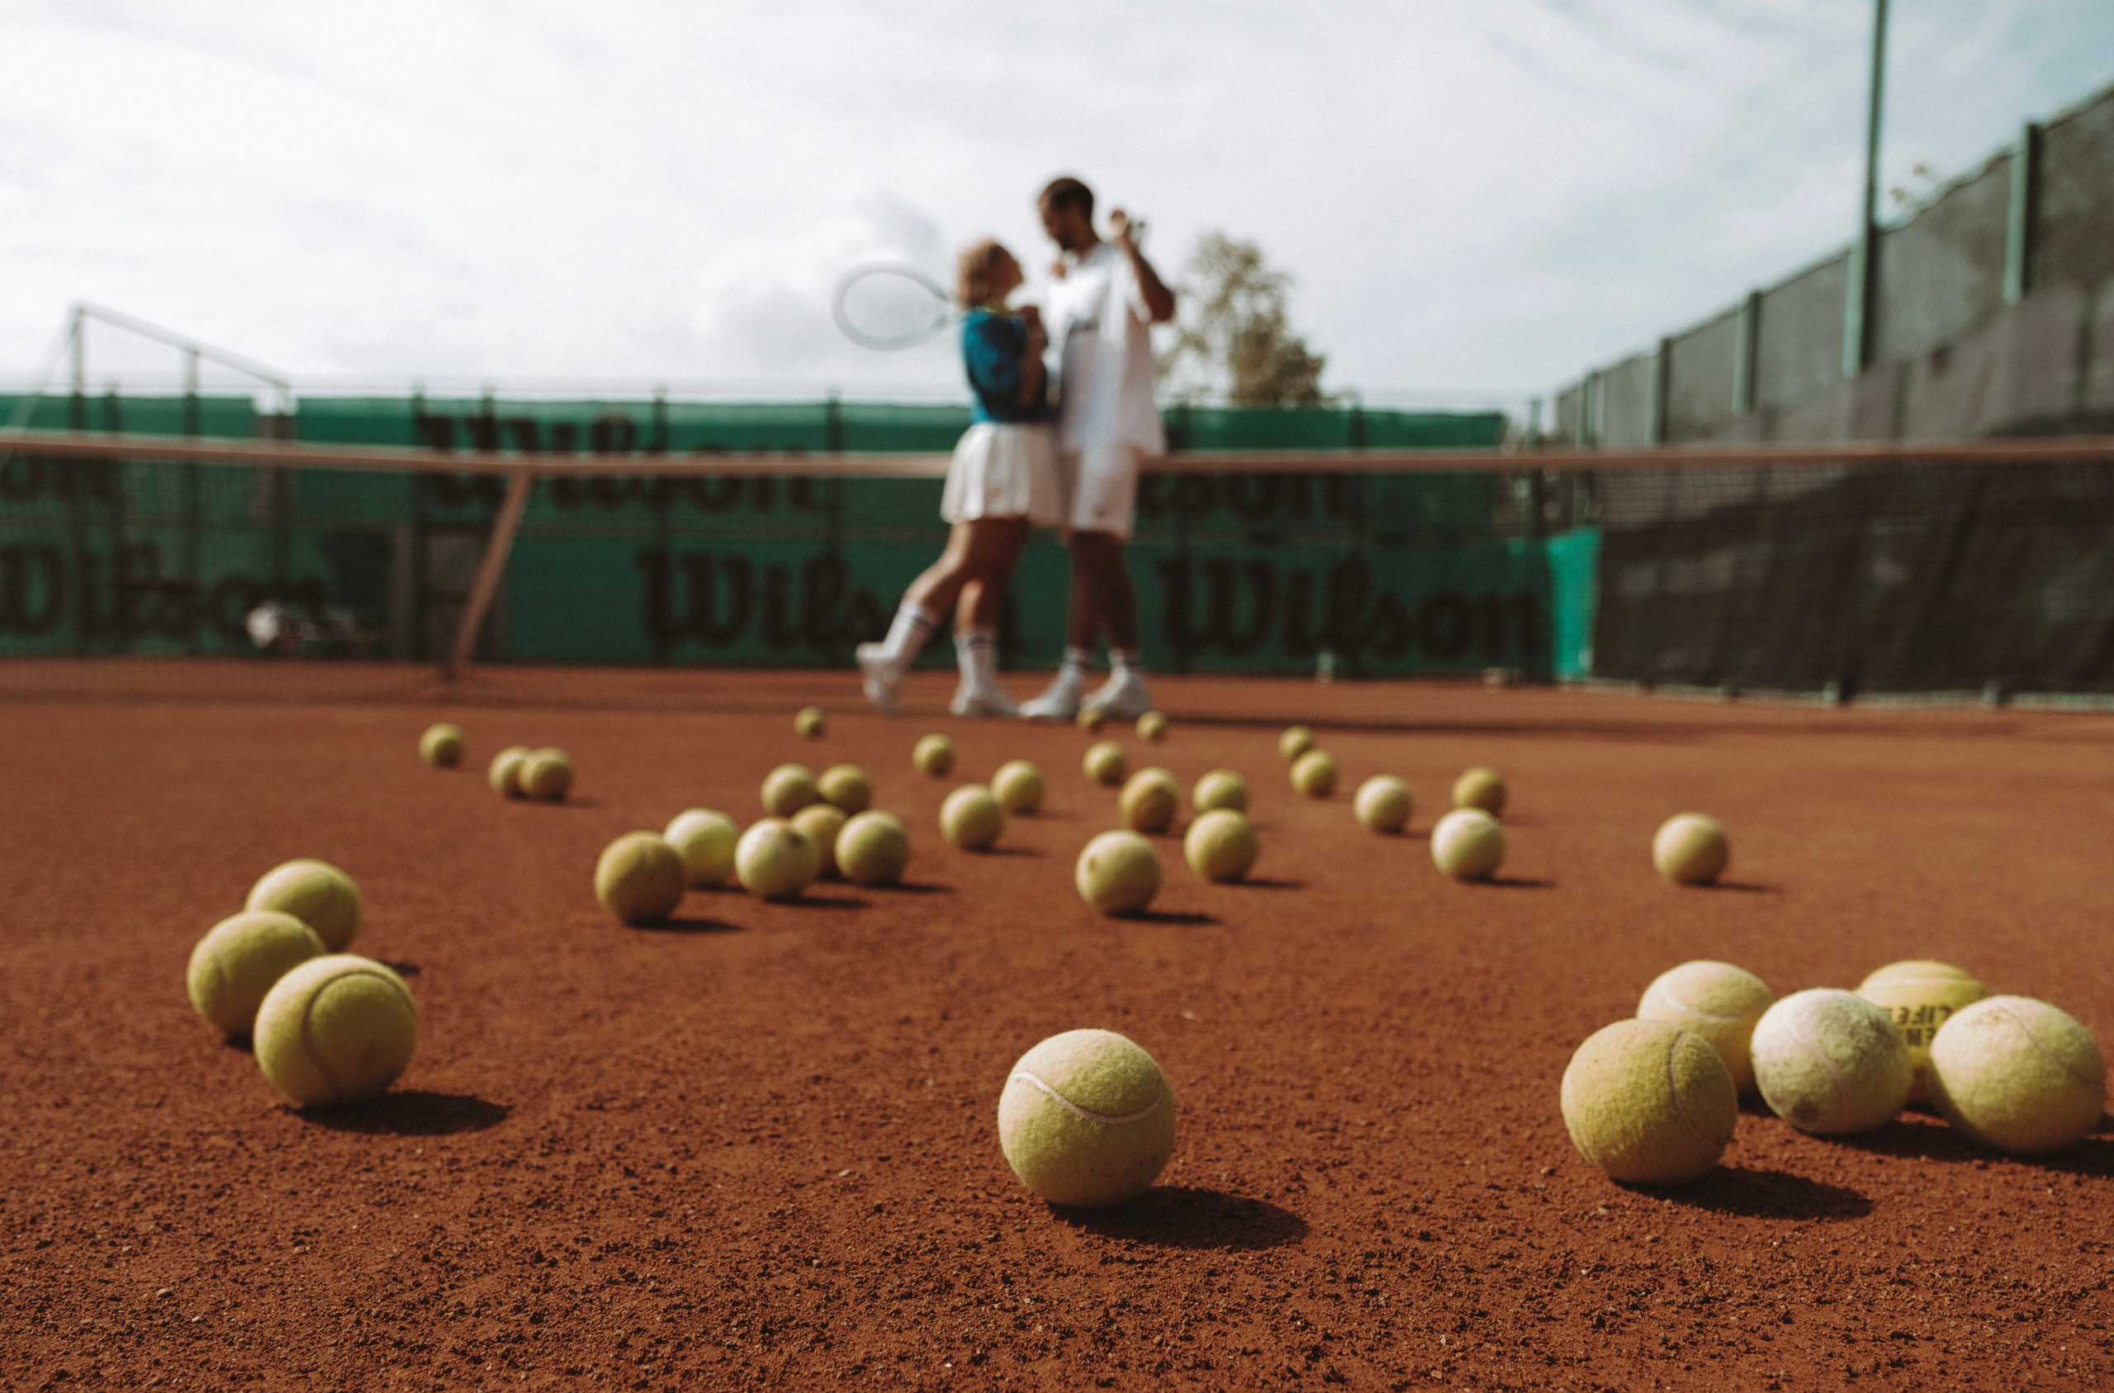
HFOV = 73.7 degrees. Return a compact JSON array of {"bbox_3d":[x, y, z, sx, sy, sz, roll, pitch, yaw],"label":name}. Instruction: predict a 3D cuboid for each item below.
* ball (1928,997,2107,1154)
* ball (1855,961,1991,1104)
[{"bbox_3d":[0.434,0.170,0.636,0.067,0.067,0.067,1,2,0],"label":"ball"},{"bbox_3d":[0.429,0.164,0.695,0.067,0.067,0.067,1,2,0],"label":"ball"}]

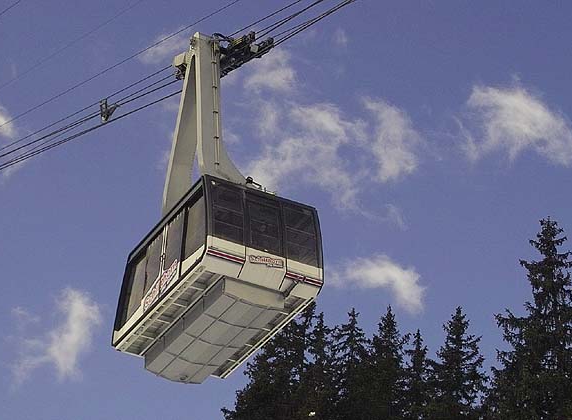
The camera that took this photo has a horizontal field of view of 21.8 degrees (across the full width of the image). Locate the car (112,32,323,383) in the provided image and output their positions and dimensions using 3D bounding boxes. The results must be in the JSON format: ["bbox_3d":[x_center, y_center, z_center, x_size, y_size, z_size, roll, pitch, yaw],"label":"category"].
[{"bbox_3d":[-1.680,-0.694,39.106,3.100,9.517,5.859,17,-35,-22],"label":"car"}]

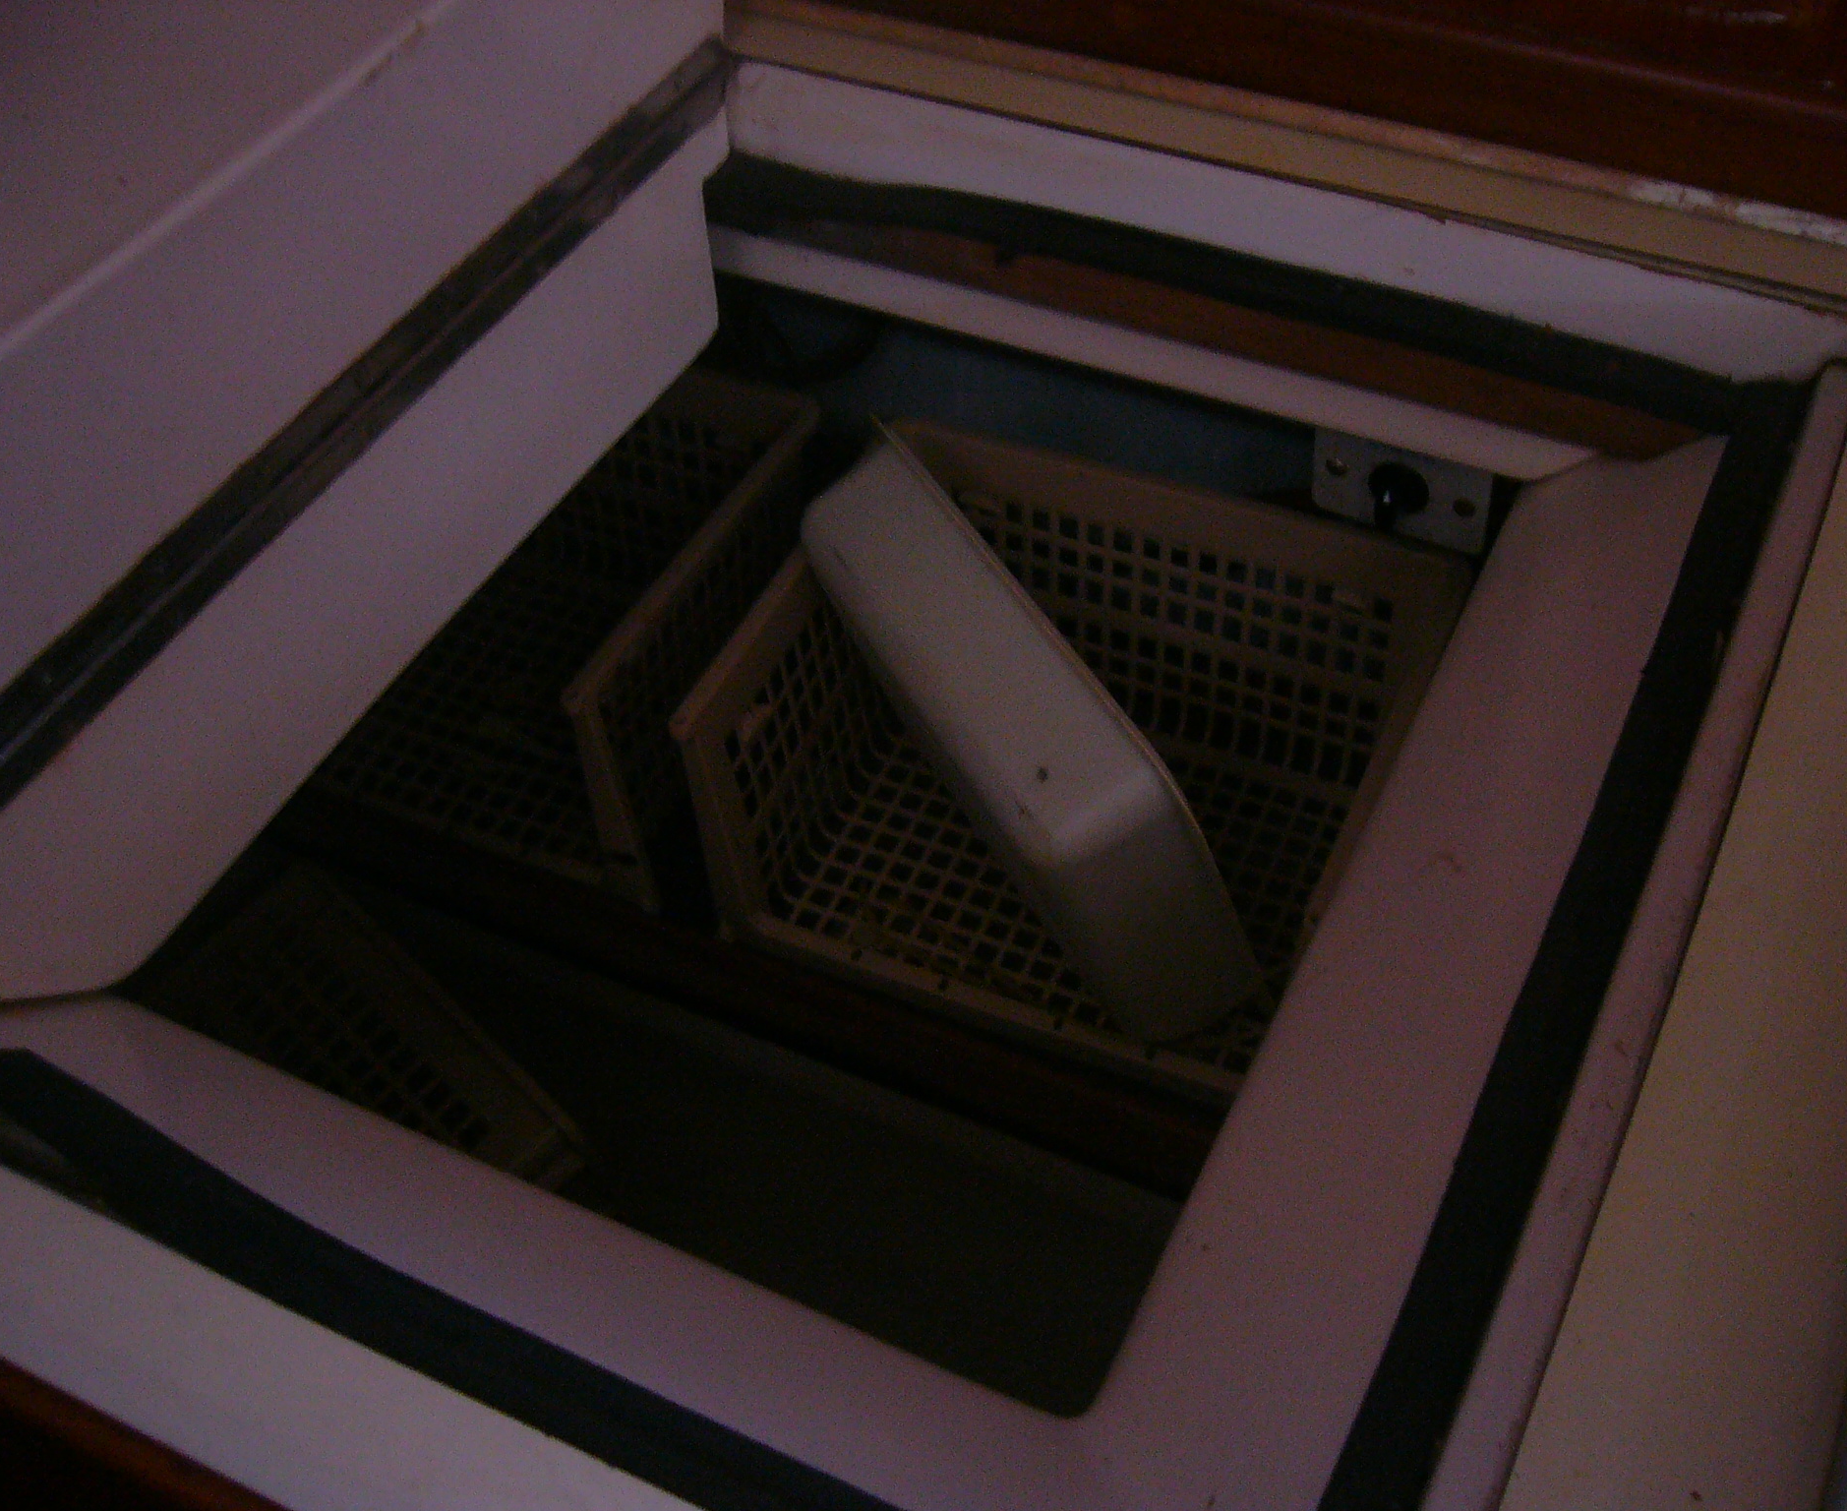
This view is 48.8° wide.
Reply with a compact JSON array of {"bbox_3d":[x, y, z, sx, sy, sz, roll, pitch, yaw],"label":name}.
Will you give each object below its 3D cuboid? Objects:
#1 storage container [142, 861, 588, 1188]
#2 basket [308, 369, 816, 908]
[{"bbox_3d":[-0.301,0.223,1.174,0.213,0.283,0.151,43,75,11],"label":"storage container"},{"bbox_3d":[-0.209,-0.087,1.020,0.283,0.151,0.213,18,53,22],"label":"basket"}]

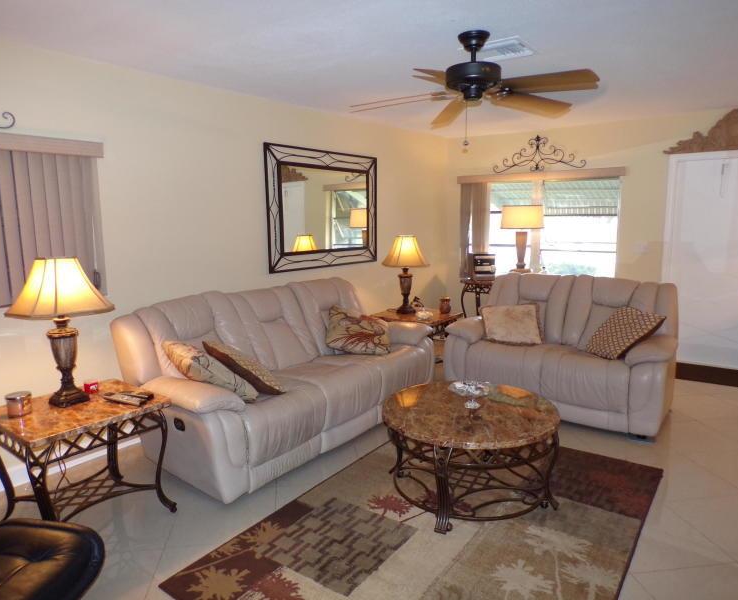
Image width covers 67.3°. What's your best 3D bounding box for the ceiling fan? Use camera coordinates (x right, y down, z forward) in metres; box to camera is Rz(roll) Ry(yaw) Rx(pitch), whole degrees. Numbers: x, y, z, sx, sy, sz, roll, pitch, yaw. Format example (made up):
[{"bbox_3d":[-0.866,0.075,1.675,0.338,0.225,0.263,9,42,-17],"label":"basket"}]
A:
[{"bbox_3d":[0.561,-1.248,3.001,1.360,0.370,1.360,5,10,35],"label":"ceiling fan"}]

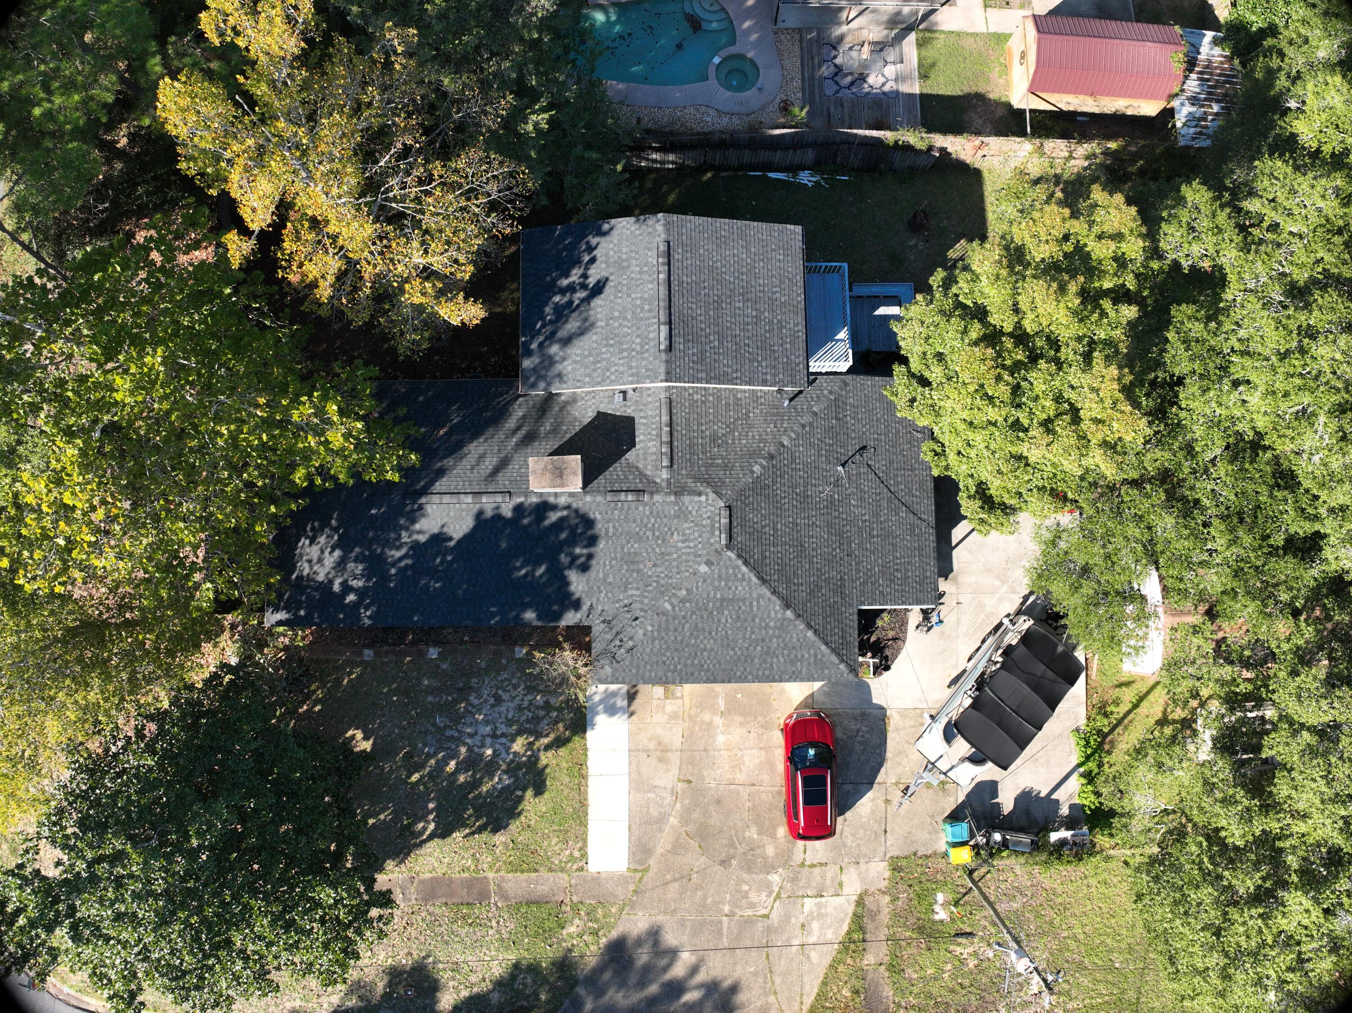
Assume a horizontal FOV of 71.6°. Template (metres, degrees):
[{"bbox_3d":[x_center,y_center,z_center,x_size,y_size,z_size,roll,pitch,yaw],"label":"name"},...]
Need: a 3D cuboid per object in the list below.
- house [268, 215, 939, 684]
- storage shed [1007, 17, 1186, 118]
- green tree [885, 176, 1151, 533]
[{"bbox_3d":[-2.523,-1.388,32.392,23.280,7.200,15.020,-1,83,0],"label":"house"},{"bbox_3d":[17.734,-18.482,39.789,6.020,3.050,3.290,4,83,1],"label":"storage shed"},{"bbox_3d":[10.914,-4.600,31.507,7.960,10.000,10.950,-1,83,0],"label":"green tree"}]

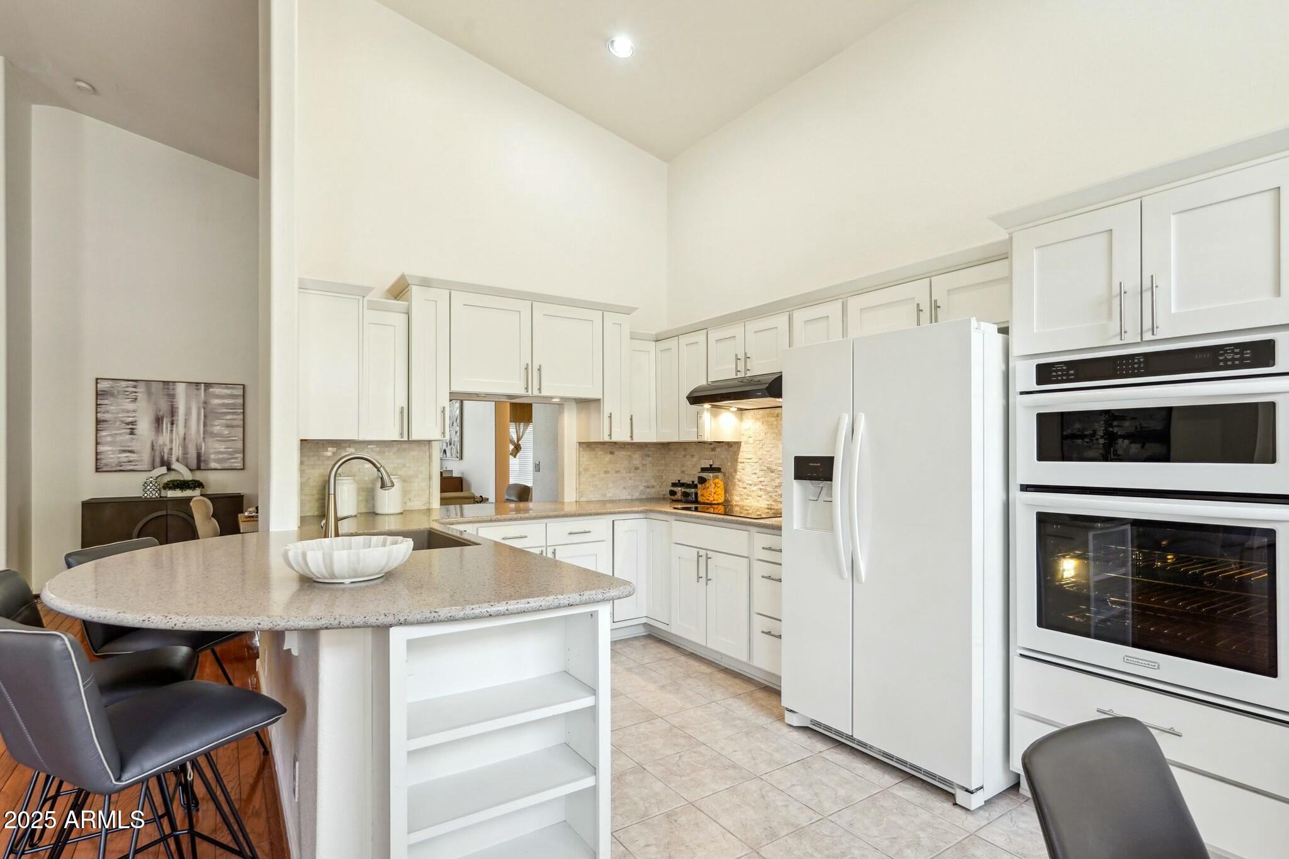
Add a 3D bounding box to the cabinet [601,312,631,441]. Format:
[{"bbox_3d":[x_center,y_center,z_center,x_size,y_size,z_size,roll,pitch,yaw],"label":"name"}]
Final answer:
[{"bbox_3d":[-0.316,-0.365,4.759,0.243,0.912,0.415,1,-2,-34],"label":"cabinet"}]

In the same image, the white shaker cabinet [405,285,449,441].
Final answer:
[{"bbox_3d":[-1.394,-0.392,4.032,0.246,0.925,0.330,1,-1,-34],"label":"white shaker cabinet"}]

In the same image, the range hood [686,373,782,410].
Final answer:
[{"bbox_3d":[0.701,-0.247,4.090,0.500,0.150,0.762,1,-2,-34],"label":"range hood"}]

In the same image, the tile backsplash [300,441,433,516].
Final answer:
[{"bbox_3d":[-1.748,0.292,4.003,0.839,0.456,0.015,1,-1,-34],"label":"tile backsplash"}]

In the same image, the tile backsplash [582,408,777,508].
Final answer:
[{"bbox_3d":[0.368,0.197,4.282,0.775,0.670,1.950,1,-1,-34],"label":"tile backsplash"}]

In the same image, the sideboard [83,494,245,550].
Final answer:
[{"bbox_3d":[-4.367,1.069,5.912,1.172,0.860,0.450,1,-1,-34],"label":"sideboard"}]

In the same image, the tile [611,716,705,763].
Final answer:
[{"bbox_3d":[0.035,1.409,2.918,0.335,0.010,0.335,1,-2,-34],"label":"tile"}]

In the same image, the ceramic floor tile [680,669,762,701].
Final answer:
[{"bbox_3d":[0.410,1.430,3.587,0.336,0.010,0.336,1,-2,-34],"label":"ceramic floor tile"}]

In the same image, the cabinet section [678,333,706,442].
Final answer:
[{"bbox_3d":[0.461,-0.287,4.558,0.320,0.751,0.326,1,-2,-34],"label":"cabinet section"}]

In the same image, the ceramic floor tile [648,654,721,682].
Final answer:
[{"bbox_3d":[0.225,1.434,3.861,0.335,0.010,0.335,1,-2,-34],"label":"ceramic floor tile"}]

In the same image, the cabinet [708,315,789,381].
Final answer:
[{"bbox_3d":[0.776,-0.497,4.157,0.330,0.364,0.757,1,-2,-34],"label":"cabinet"}]

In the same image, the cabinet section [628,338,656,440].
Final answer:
[{"bbox_3d":[-0.112,-0.281,4.886,0.272,0.751,0.320,1,-2,-34],"label":"cabinet section"}]

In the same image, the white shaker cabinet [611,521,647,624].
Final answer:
[{"bbox_3d":[-0.267,0.956,4.629,0.278,0.720,0.600,1,-1,-34],"label":"white shaker cabinet"}]

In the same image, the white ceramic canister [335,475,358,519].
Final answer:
[{"bbox_3d":[-1.809,0.400,3.860,0.168,0.243,0.168,1,-2,-34],"label":"white ceramic canister"}]

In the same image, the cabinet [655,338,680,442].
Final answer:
[{"bbox_3d":[0.304,-0.284,4.854,0.330,0.755,0.298,1,-2,-34],"label":"cabinet"}]

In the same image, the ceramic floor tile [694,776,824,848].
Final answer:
[{"bbox_3d":[0.412,1.399,2.358,0.336,0.010,0.336,1,-2,-34],"label":"ceramic floor tile"}]

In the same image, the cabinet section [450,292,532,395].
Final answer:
[{"bbox_3d":[-1.061,-0.522,4.213,0.537,0.613,0.380,1,-2,-34],"label":"cabinet section"}]

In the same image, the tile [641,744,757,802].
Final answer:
[{"bbox_3d":[0.224,1.402,2.635,0.335,0.010,0.335,1,-2,-34],"label":"tile"}]

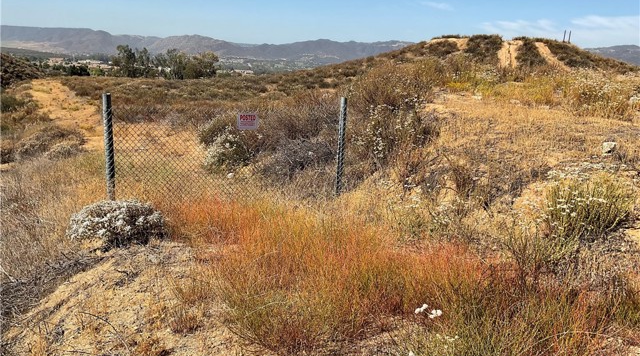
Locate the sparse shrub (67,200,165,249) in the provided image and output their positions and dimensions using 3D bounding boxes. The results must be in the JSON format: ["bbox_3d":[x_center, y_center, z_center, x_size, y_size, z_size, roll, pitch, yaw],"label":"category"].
[{"bbox_3d":[-1.875,0.414,4.950,0.839,0.335,0.738,-4,14,-21],"label":"sparse shrub"}]

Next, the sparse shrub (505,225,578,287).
[{"bbox_3d":[1.626,0.566,3.950,0.498,0.418,0.438,7,14,23],"label":"sparse shrub"}]

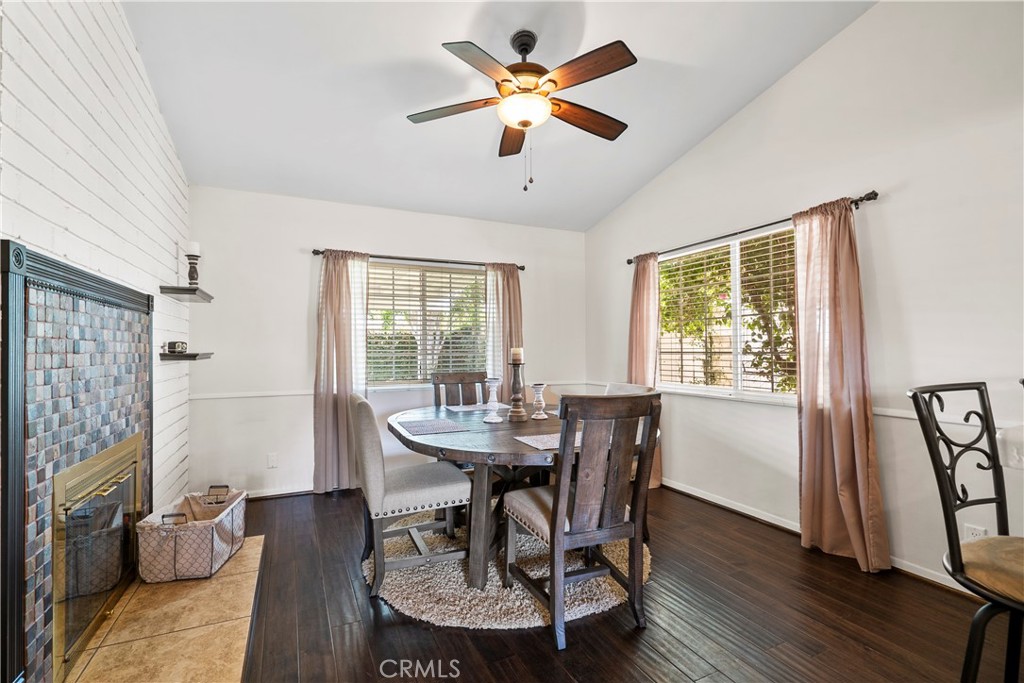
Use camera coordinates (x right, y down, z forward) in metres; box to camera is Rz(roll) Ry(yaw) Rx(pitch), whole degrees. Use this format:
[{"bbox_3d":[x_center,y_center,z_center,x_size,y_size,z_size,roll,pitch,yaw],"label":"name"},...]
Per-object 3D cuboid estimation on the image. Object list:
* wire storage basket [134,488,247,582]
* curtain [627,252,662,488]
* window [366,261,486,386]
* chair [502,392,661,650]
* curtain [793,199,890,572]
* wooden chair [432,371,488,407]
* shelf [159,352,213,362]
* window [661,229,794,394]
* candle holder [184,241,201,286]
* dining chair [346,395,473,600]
[{"bbox_3d":[-1.825,1.106,2.668,0.370,0.330,0.540,0,-1,-11],"label":"wire storage basket"},{"bbox_3d":[1.177,0.242,4.103,0.130,2.020,0.420,0,-1,-25],"label":"curtain"},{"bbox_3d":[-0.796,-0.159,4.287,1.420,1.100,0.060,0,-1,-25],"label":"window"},{"bbox_3d":[0.295,0.733,2.132,0.510,1.000,0.580,0,-1,-19],"label":"chair"},{"bbox_3d":[1.867,0.213,2.618,0.140,2.010,0.430,0,-1,-25],"label":"curtain"},{"bbox_3d":[-0.328,0.764,3.585,0.500,1.000,0.570,0,-1,-25],"label":"wooden chair"},{"bbox_3d":[-2.175,0.102,3.071,0.200,0.048,0.610,0,-1,-26],"label":"shelf"},{"bbox_3d":[1.602,-0.172,3.344,0.080,1.140,1.440,0,-1,-26],"label":"window"},{"bbox_3d":[-2.218,-0.510,3.162,0.092,0.370,0.092,0,-1,-26],"label":"candle holder"},{"bbox_3d":[-0.576,0.771,2.536,0.590,0.970,0.460,0,-1,-26],"label":"dining chair"}]

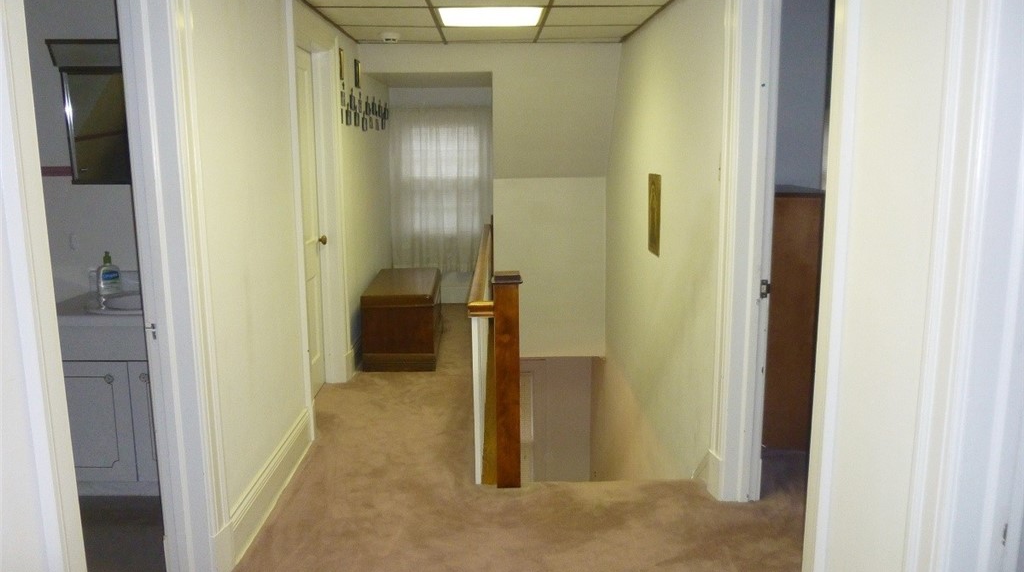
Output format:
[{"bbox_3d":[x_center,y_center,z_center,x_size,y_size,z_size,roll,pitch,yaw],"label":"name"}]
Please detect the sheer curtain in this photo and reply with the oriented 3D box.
[{"bbox_3d":[-0.616,-0.849,6.544,0.890,1.460,0.090,-1,10,-1],"label":"sheer curtain"}]

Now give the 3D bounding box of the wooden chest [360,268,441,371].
[{"bbox_3d":[-0.748,0.212,5.227,0.470,0.495,1.050,-1,11,-3],"label":"wooden chest"}]

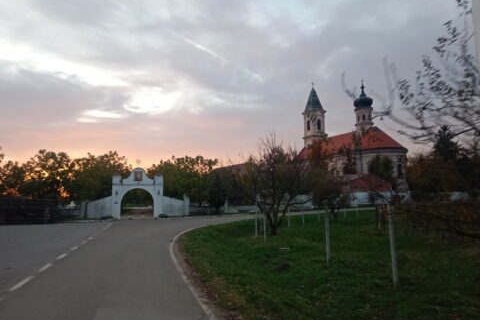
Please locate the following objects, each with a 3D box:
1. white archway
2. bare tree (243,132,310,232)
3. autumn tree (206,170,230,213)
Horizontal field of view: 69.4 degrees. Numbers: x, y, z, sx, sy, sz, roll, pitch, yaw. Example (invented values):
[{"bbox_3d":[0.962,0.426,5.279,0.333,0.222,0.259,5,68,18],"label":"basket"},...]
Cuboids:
[{"bbox_3d":[-11.467,3.737,38.650,5.690,5.610,0.900,1,-7,-12],"label":"white archway"},{"bbox_3d":[1.808,1.146,17.321,3.200,5.130,3.300,-1,-7,0],"label":"bare tree"},{"bbox_3d":[-3.201,4.704,51.395,3.560,6.320,3.500,-1,-7,0],"label":"autumn tree"}]

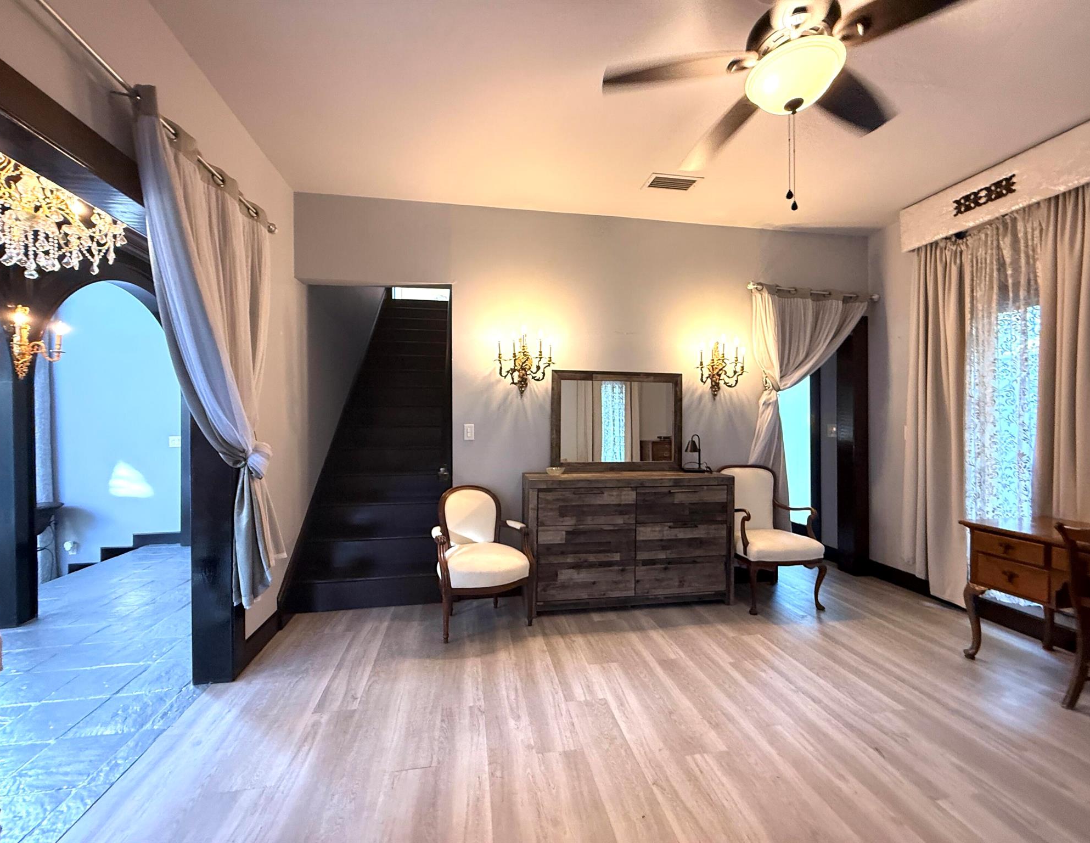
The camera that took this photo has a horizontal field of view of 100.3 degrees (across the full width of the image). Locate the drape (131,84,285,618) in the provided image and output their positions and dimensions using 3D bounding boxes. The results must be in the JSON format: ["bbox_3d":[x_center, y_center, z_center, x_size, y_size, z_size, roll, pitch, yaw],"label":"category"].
[{"bbox_3d":[-1.488,-0.089,2.178,0.170,2.060,1.280,0,0,-10],"label":"drape"}]

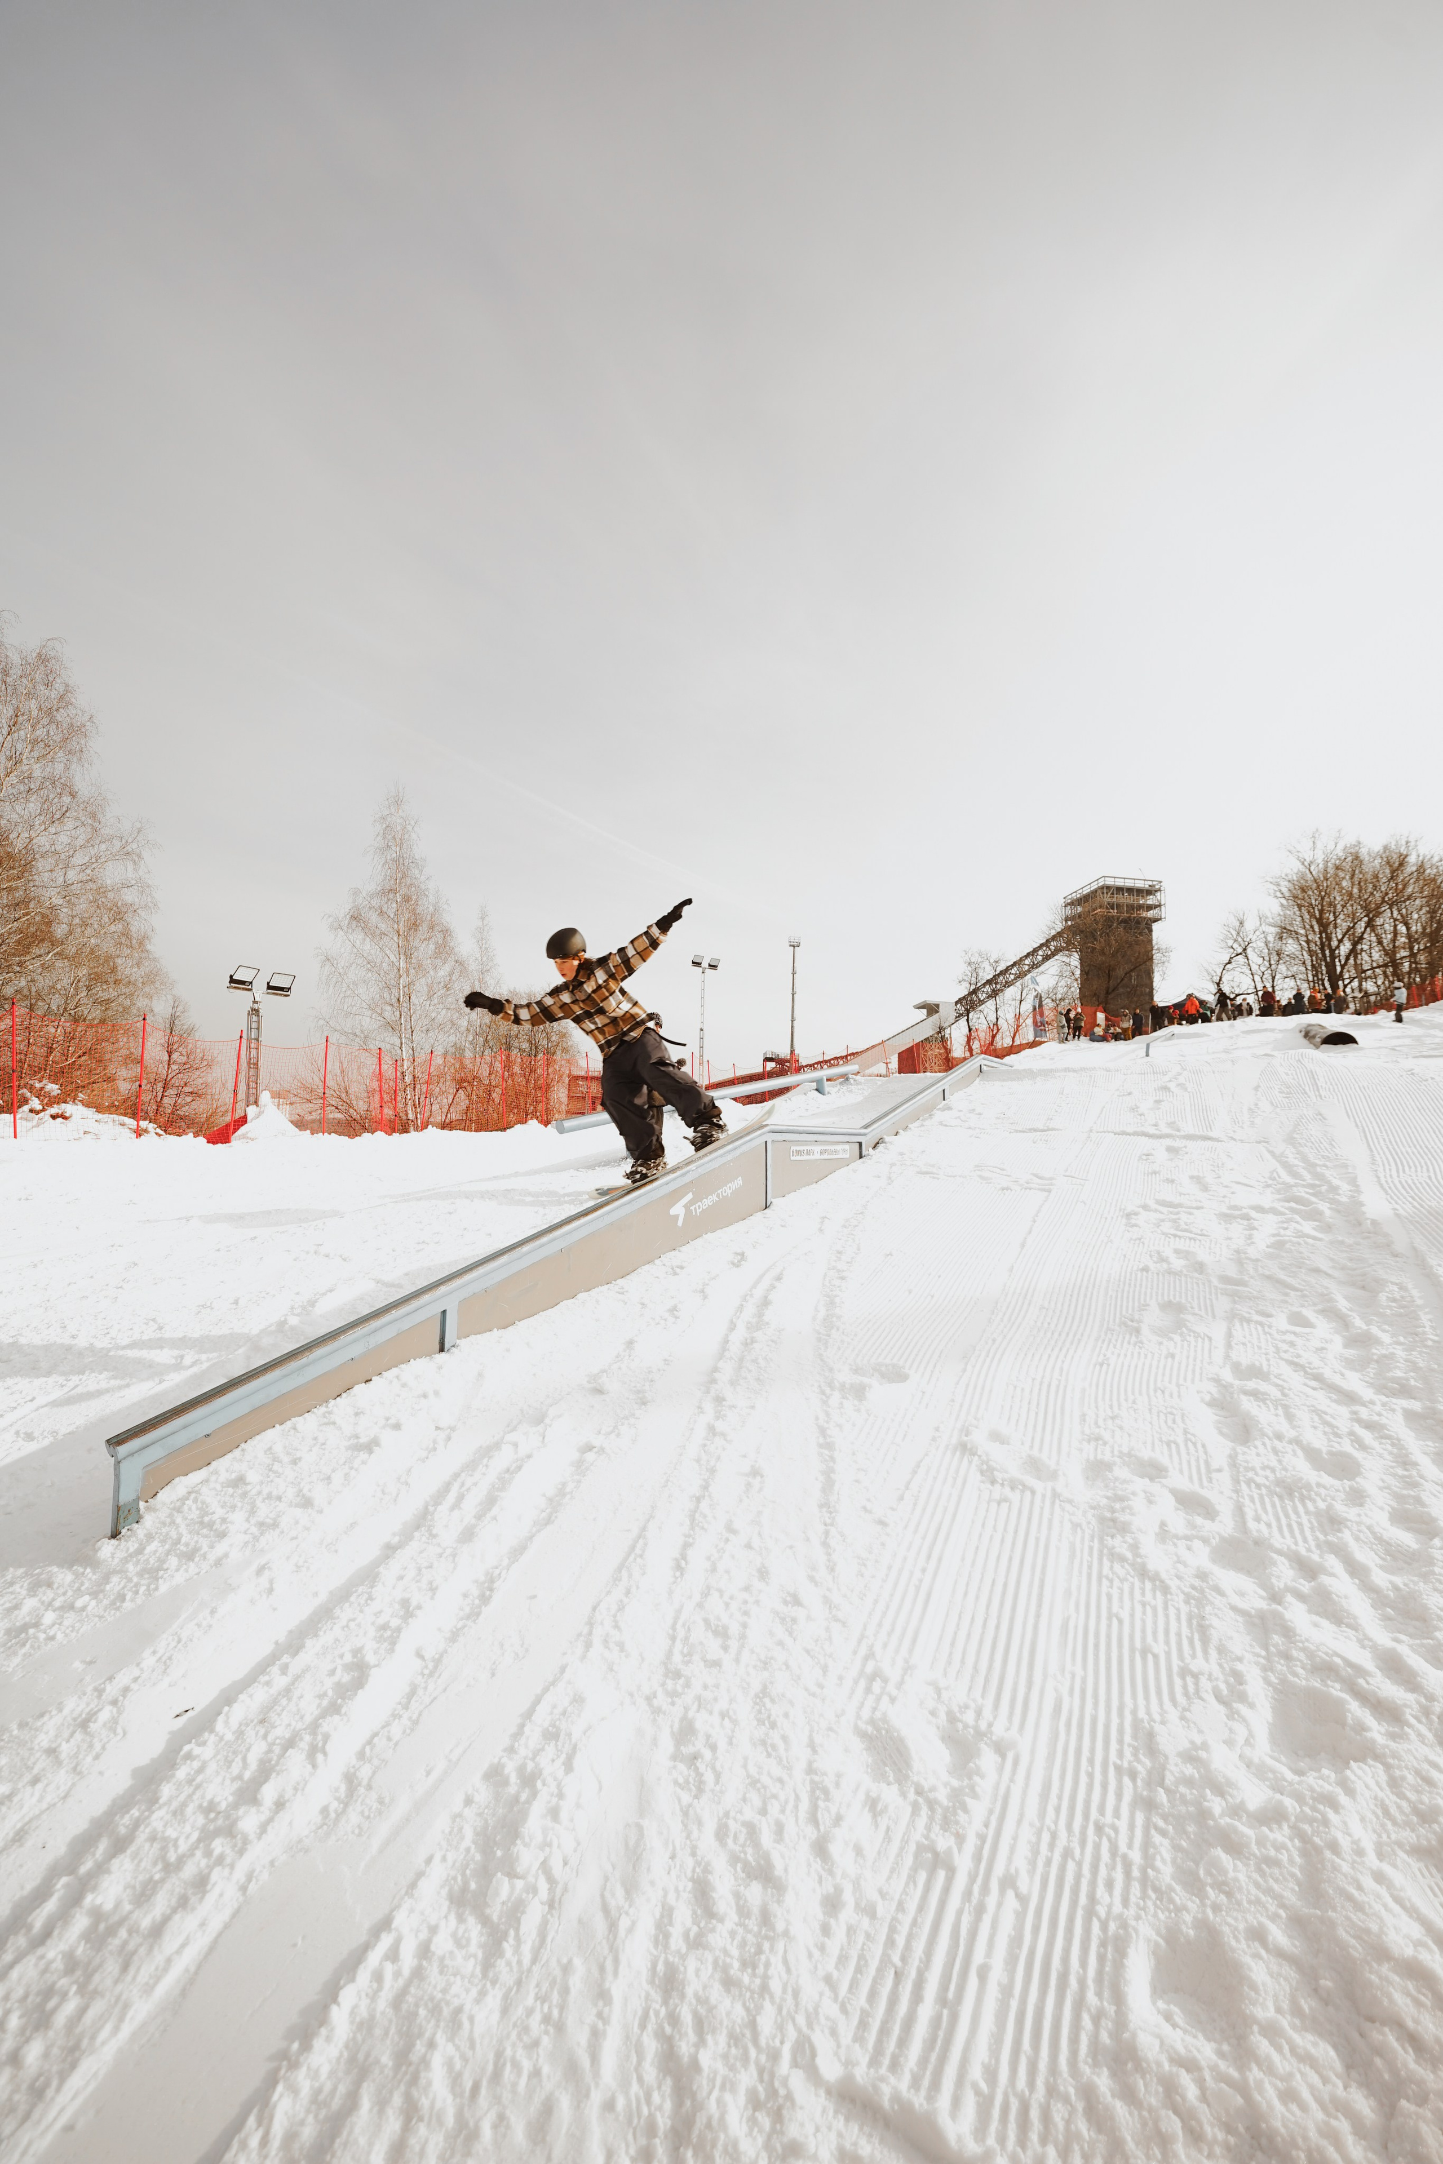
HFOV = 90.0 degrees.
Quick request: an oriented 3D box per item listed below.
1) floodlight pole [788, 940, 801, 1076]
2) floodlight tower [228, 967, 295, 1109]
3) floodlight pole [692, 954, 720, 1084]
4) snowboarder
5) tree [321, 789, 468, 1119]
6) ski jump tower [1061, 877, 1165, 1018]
[{"bbox_3d":[8.066,-8.251,80.000,1.400,15.800,1.400,1,-1,-18],"label":"floodlight pole"},{"bbox_3d":[-8.928,-0.771,14.000,0.450,2.950,1.050,0,-1,31],"label":"floodlight tower"},{"bbox_3d":[-0.713,-2.588,32.000,0.550,6.200,1.300,0,-1,45],"label":"floodlight pole"},{"bbox_3d":[-0.770,-0.248,4.500,1.450,1.680,0.800,1,-1,12],"label":"snowboarder"},{"bbox_3d":[-11.372,-4.249,25.000,4.400,11.600,4.400,1,-1,0],"label":"tree"},{"bbox_3d":[54.162,-18.167,100.000,9.000,18.600,9.800,1,-1,-10],"label":"ski jump tower"}]

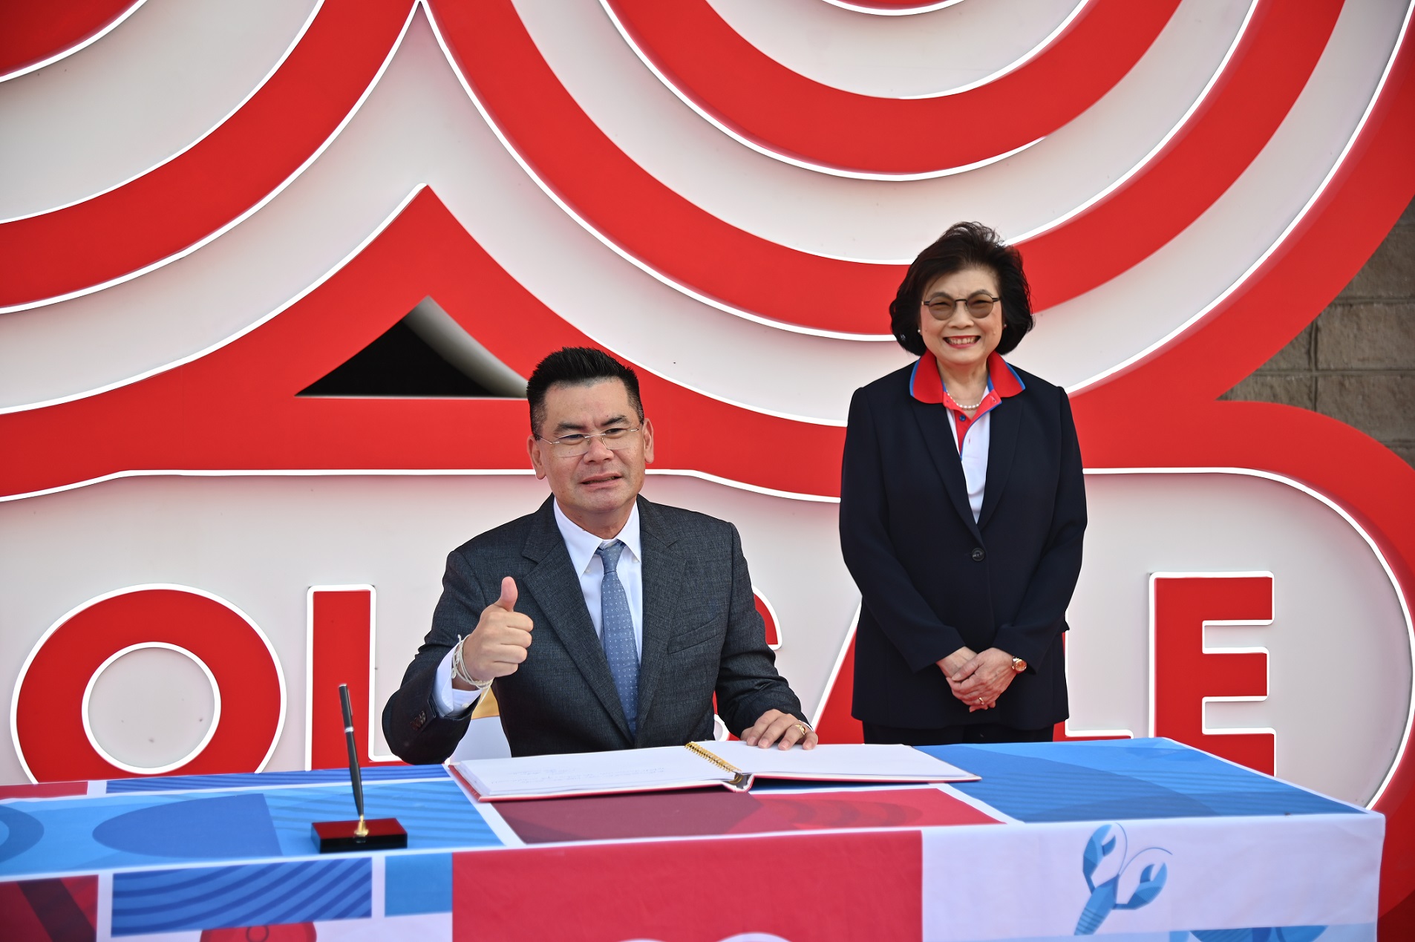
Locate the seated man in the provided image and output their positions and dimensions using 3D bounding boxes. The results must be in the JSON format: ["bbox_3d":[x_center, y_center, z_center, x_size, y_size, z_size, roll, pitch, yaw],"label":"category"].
[{"bbox_3d":[-0.165,0.490,3.250,0.600,1.350,0.740,0,2,-12],"label":"seated man"}]

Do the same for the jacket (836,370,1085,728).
[{"bbox_3d":[0.444,0.128,3.970,0.425,0.640,0.280,0,2,1],"label":"jacket"}]

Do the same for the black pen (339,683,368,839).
[{"bbox_3d":[-0.406,0.329,2.607,0.012,0.172,0.011,-7,2,17],"label":"black pen"}]

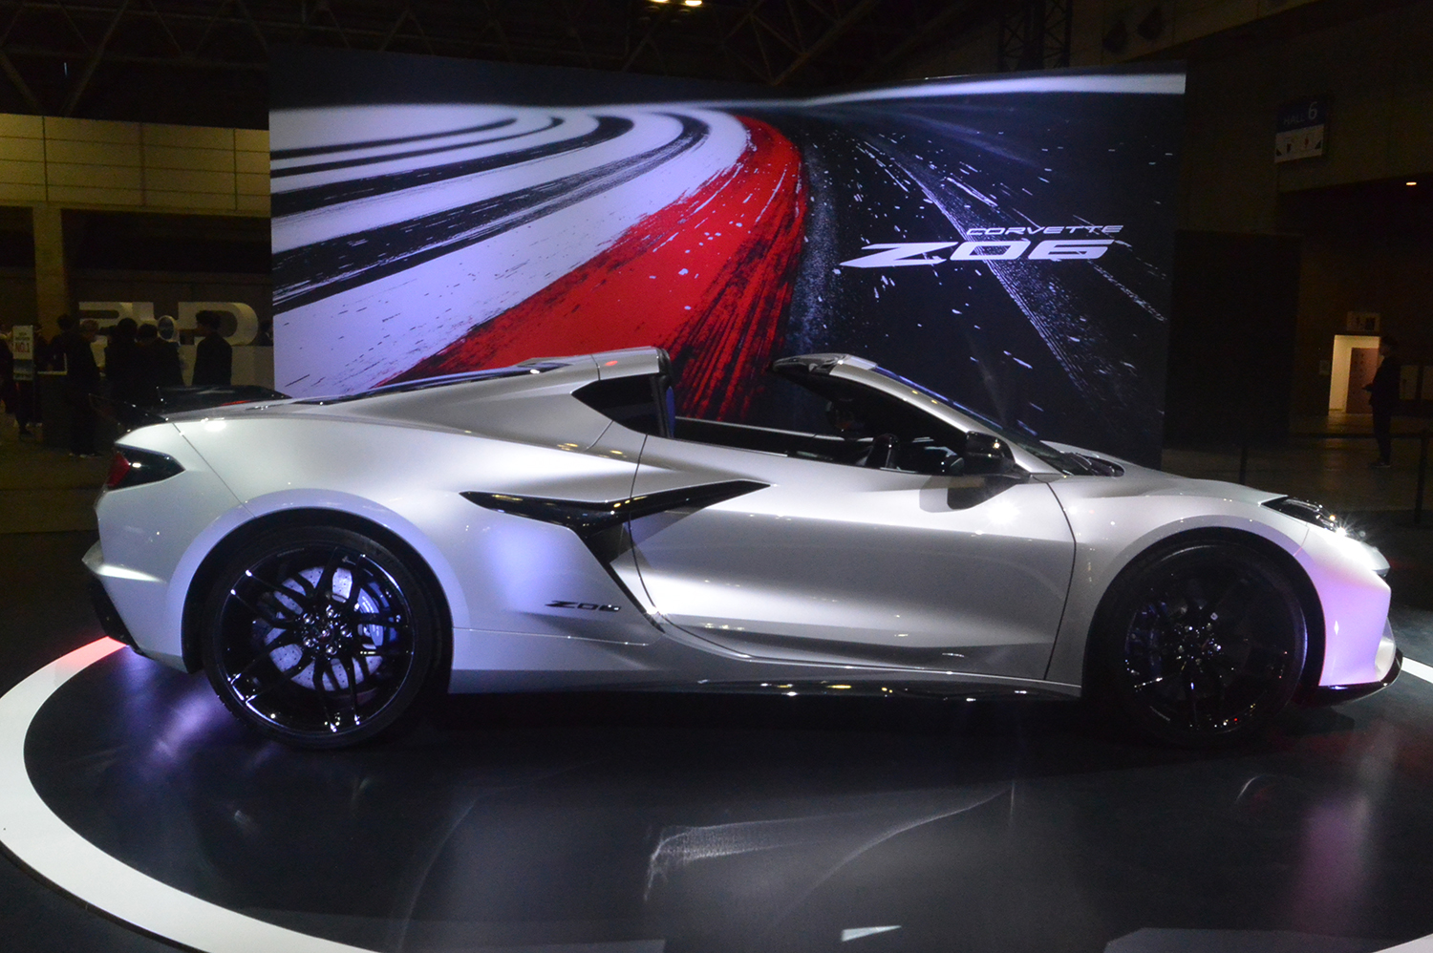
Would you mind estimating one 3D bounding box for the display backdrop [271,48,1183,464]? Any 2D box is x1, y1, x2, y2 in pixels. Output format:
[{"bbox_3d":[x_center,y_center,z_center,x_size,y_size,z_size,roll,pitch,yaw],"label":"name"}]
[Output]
[{"bbox_3d":[0.034,-1.171,8.472,5.580,3.000,1.160,1,7,0],"label":"display backdrop"}]

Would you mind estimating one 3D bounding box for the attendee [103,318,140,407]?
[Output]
[{"bbox_3d":[-6.162,-0.823,13.294,0.470,1.650,0.300,1,7,0],"label":"attendee"}]

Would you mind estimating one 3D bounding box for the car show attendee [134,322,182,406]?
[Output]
[{"bbox_3d":[-5.857,-0.791,13.392,0.480,1.620,0.310,1,7,-6],"label":"car show attendee"}]

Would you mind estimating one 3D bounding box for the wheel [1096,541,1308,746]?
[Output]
[{"bbox_3d":[1.528,0.513,4.093,0.670,0.670,0.270,1,7,-4],"label":"wheel"}]

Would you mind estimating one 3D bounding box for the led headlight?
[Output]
[{"bbox_3d":[1.967,0.127,4.250,0.350,0.130,0.340,1,7,-4],"label":"led headlight"}]

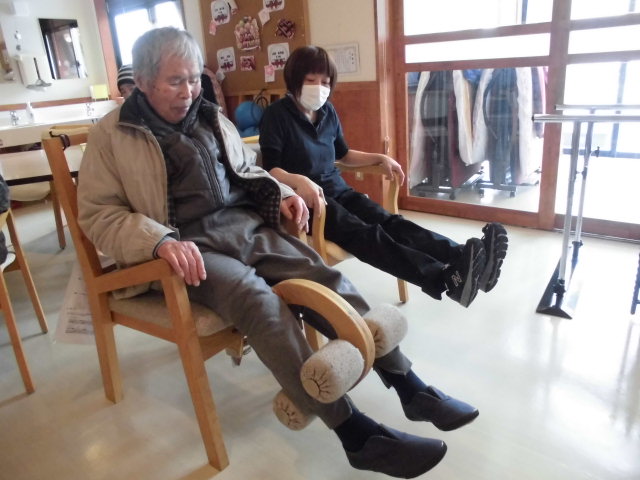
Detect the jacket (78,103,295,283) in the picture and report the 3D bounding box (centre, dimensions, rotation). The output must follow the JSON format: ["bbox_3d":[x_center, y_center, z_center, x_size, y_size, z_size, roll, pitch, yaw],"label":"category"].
[{"bbox_3d":[-0.375,-0.142,1.418,0.470,0.530,0.580,13,26,39],"label":"jacket"}]

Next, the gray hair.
[{"bbox_3d":[-0.420,-0.484,1.316,0.205,0.180,0.175,24,33,34],"label":"gray hair"}]

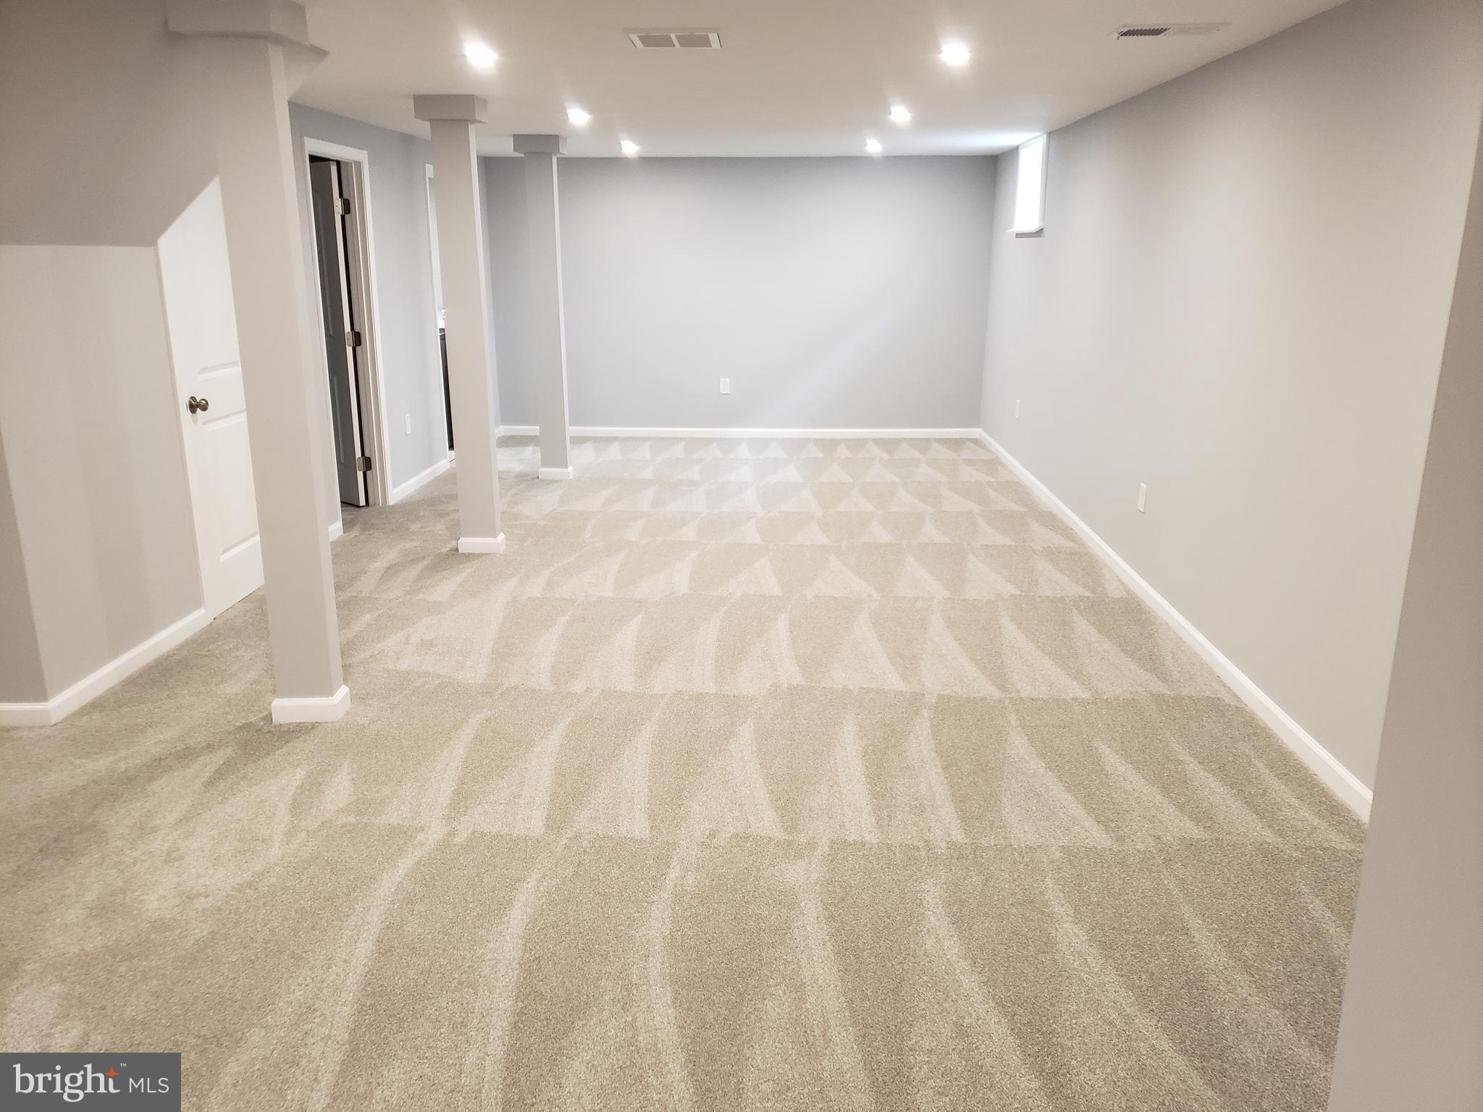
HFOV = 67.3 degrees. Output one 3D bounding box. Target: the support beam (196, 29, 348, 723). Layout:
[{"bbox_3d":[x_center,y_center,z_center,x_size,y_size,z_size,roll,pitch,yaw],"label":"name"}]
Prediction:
[{"bbox_3d":[-1.488,-0.490,3.583,0.205,2.175,0.135,1,15,2],"label":"support beam"}]

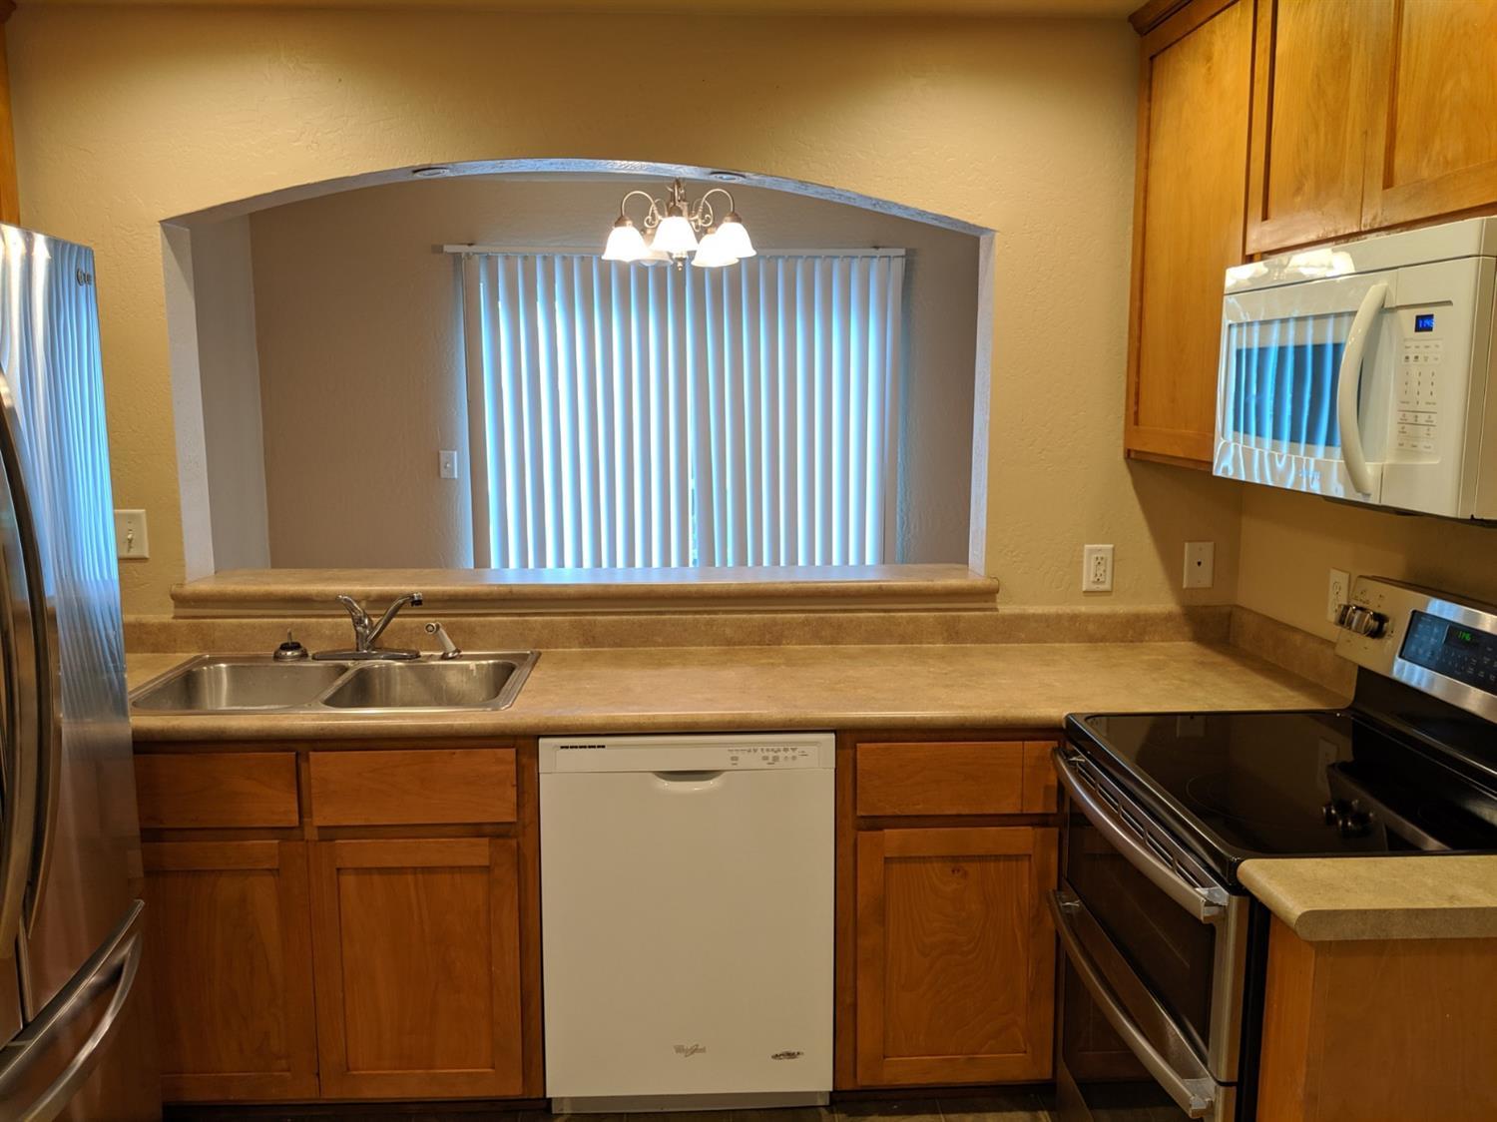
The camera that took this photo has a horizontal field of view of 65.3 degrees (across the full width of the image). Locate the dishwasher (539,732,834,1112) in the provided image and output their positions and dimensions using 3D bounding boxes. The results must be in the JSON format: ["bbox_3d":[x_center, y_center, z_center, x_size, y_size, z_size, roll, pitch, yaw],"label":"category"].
[{"bbox_3d":[-0.132,0.729,2.712,0.600,0.839,0.600,-1,8,-2],"label":"dishwasher"}]

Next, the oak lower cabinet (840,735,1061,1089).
[{"bbox_3d":[0.409,0.714,2.728,0.473,0.830,0.600,-1,8,-2],"label":"oak lower cabinet"}]

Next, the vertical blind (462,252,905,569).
[{"bbox_3d":[-0.264,-0.245,4.998,1.881,2.119,0.100,-1,8,-2],"label":"vertical blind"}]

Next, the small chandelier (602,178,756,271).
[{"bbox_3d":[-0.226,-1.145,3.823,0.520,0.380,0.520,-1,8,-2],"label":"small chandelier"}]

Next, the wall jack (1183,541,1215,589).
[{"bbox_3d":[1.142,0.013,2.955,0.073,0.117,0.010,-1,8,-2],"label":"wall jack"}]

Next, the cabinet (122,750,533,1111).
[{"bbox_3d":[-0.896,0.727,2.686,0.920,0.830,0.600,-1,8,-2],"label":"cabinet"}]

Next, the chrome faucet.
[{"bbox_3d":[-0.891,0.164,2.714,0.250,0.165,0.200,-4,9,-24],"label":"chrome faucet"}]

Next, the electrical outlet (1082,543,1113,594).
[{"bbox_3d":[0.885,0.020,2.948,0.073,0.117,0.011,-1,8,-2],"label":"electrical outlet"}]

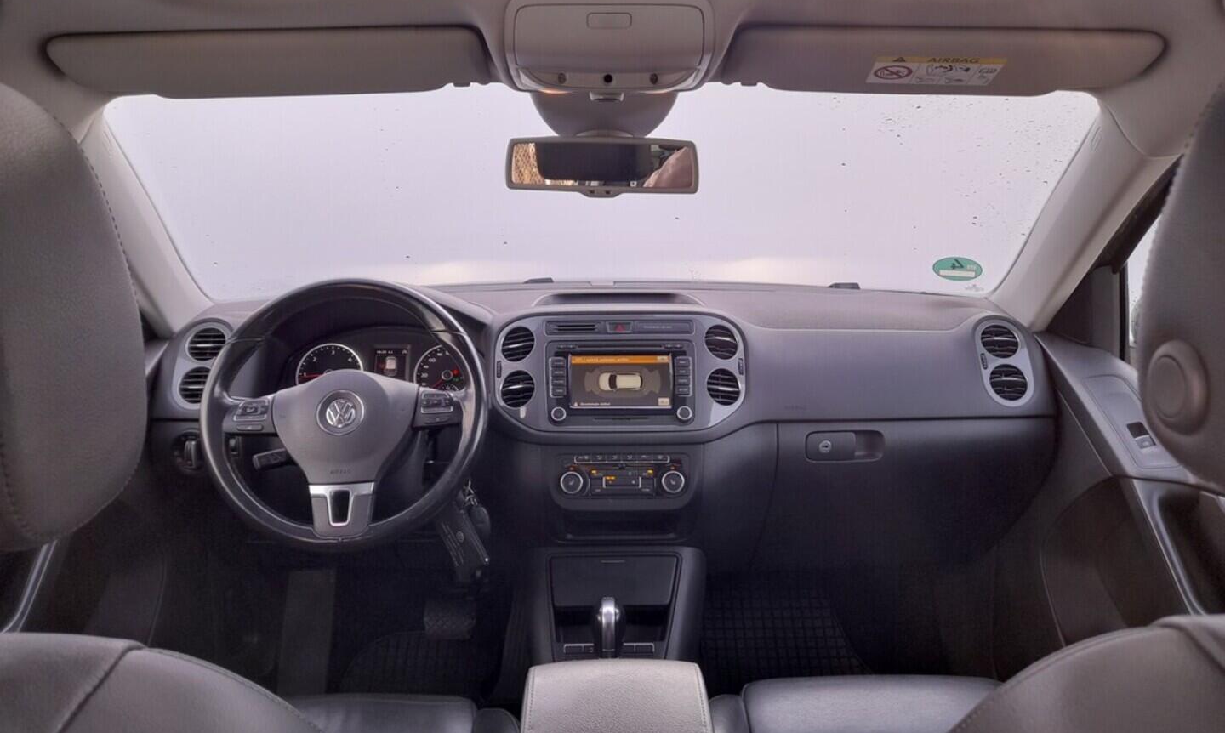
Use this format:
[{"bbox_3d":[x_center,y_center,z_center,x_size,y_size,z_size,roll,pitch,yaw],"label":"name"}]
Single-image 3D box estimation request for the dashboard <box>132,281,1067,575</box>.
[{"bbox_3d":[-0.012,0.102,1.480,1.420,0.410,0.480,0,13,0],"label":"dashboard"}]

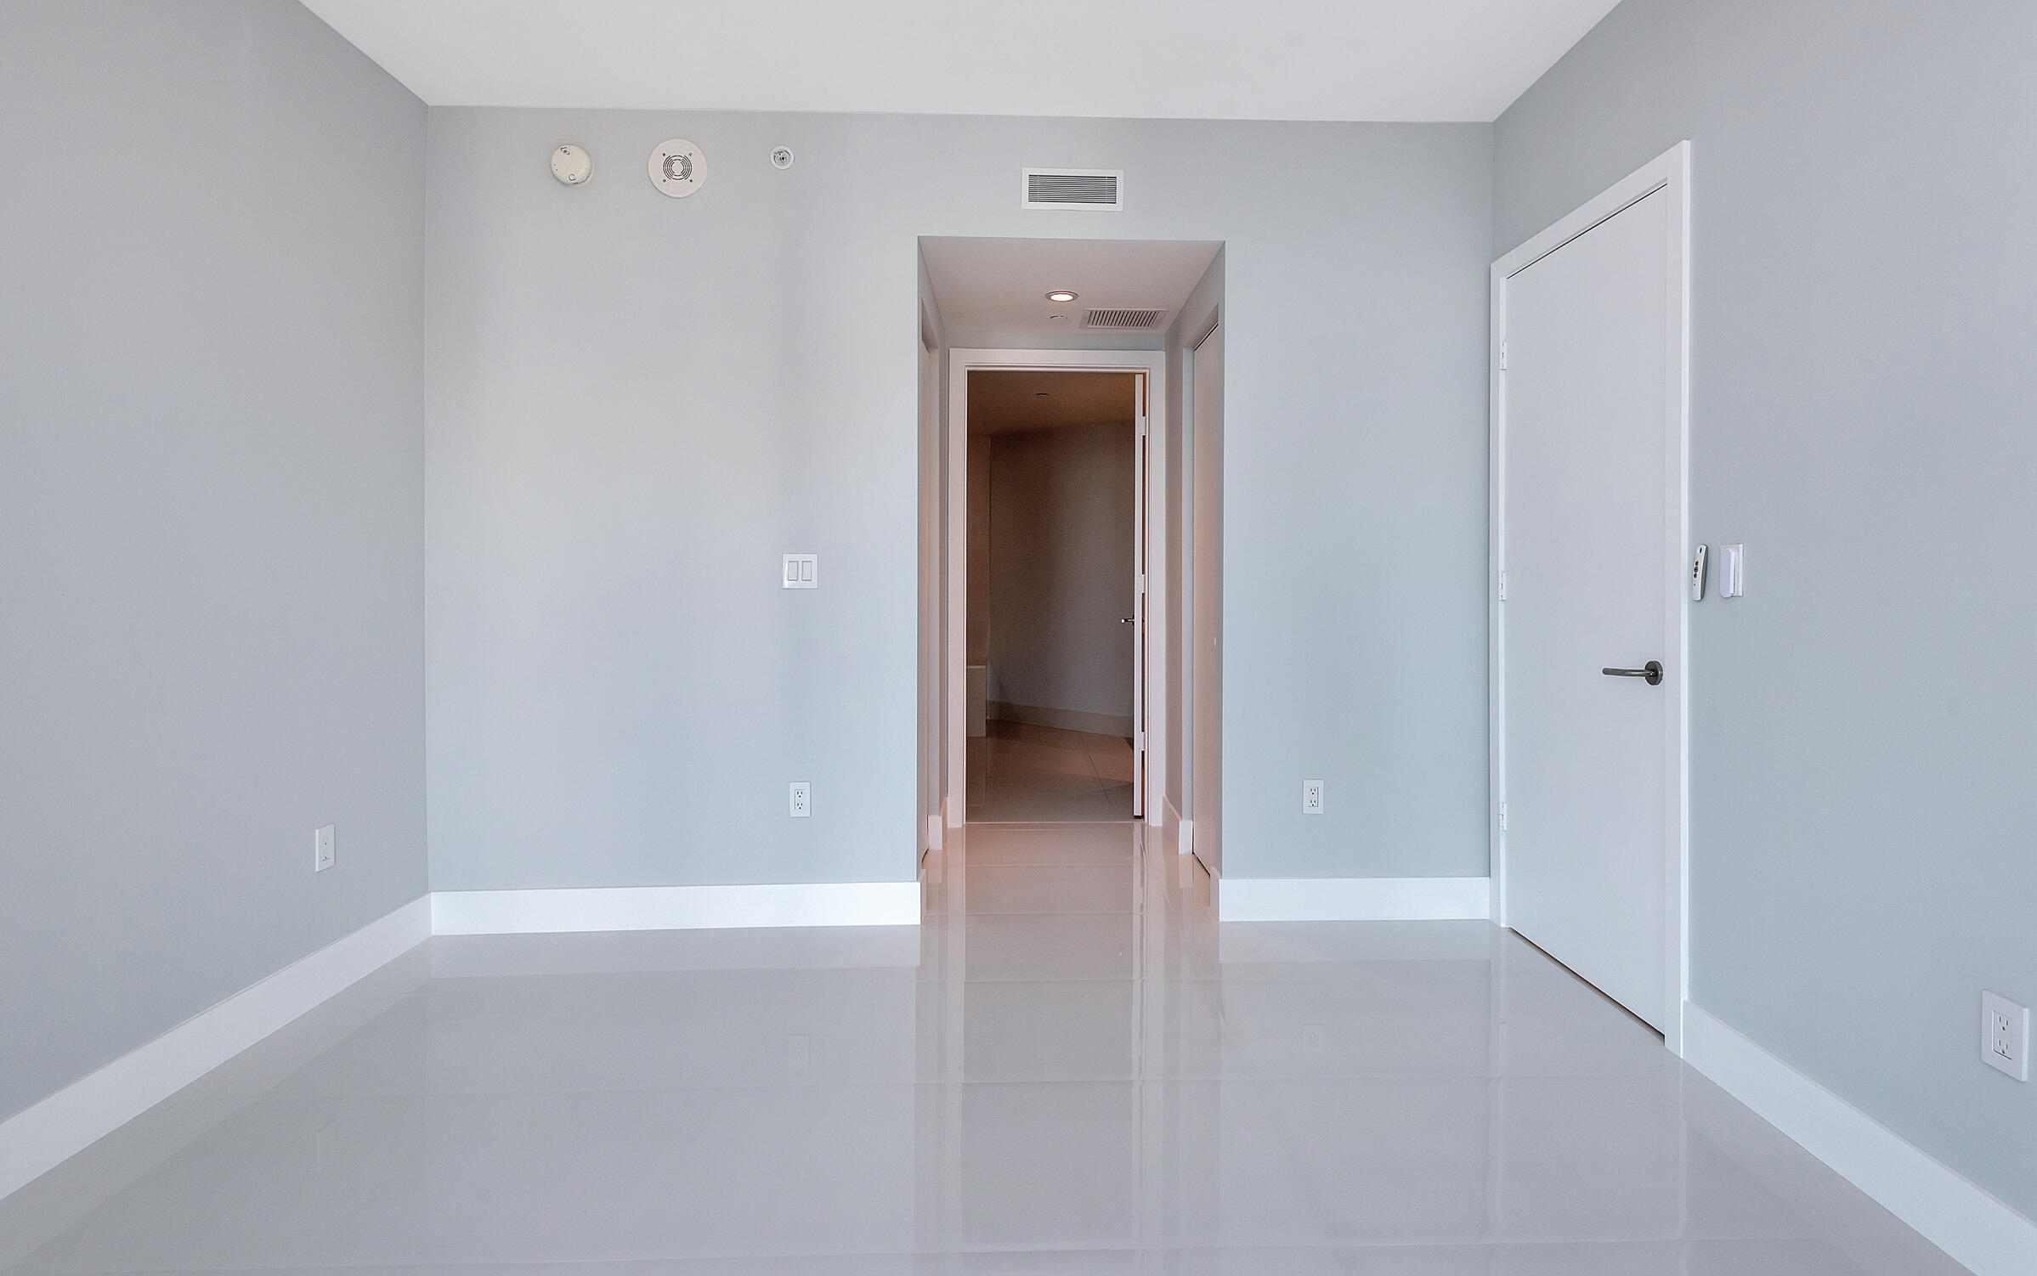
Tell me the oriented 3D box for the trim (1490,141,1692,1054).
[{"bbox_3d":[1.634,-0.122,2.990,0.030,2.245,1.000,0,2,0],"label":"trim"}]

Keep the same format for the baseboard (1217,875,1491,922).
[{"bbox_3d":[1.152,0.893,3.486,0.937,0.146,0.018,0,2,-2],"label":"baseboard"}]

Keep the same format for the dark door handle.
[{"bbox_3d":[1.609,0.093,2.674,0.064,0.063,0.163,0,2,0],"label":"dark door handle"}]

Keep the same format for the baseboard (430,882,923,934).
[{"bbox_3d":[-1.131,0.902,3.401,1.610,0.144,0.018,0,2,-2],"label":"baseboard"}]

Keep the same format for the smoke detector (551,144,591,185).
[{"bbox_3d":[-1.474,-1.565,3.373,0.142,0.142,0.045,0,2,-2],"label":"smoke detector"}]

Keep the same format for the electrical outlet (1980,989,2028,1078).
[{"bbox_3d":[1.636,0.661,1.692,0.010,0.118,0.076,0,2,0],"label":"electrical outlet"}]

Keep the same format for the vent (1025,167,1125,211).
[{"bbox_3d":[0.185,-1.516,3.449,0.346,0.143,0.018,0,2,-2],"label":"vent"}]

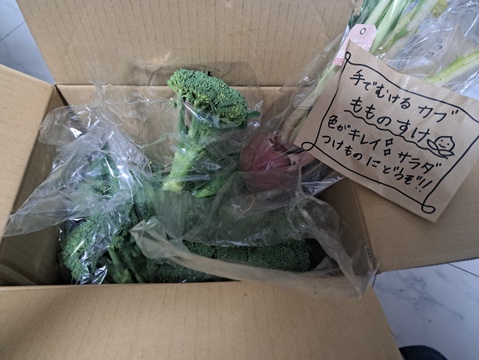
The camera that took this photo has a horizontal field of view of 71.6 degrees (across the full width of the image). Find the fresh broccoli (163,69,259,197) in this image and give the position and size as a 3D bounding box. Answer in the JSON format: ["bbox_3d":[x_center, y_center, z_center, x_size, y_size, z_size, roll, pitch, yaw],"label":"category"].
[{"bbox_3d":[-0.045,-0.055,0.380,0.100,0.095,0.138,22,96,0],"label":"fresh broccoli"}]

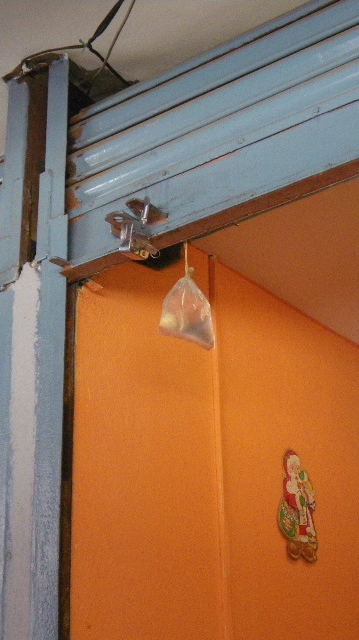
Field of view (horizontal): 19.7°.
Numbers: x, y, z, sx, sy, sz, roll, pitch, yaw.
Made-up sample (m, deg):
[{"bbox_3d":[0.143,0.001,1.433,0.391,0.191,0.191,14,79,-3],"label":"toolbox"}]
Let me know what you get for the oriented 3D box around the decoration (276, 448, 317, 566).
[{"bbox_3d":[0.312,0.477,2.698,0.019,0.291,0.197,-18,-28,33],"label":"decoration"}]

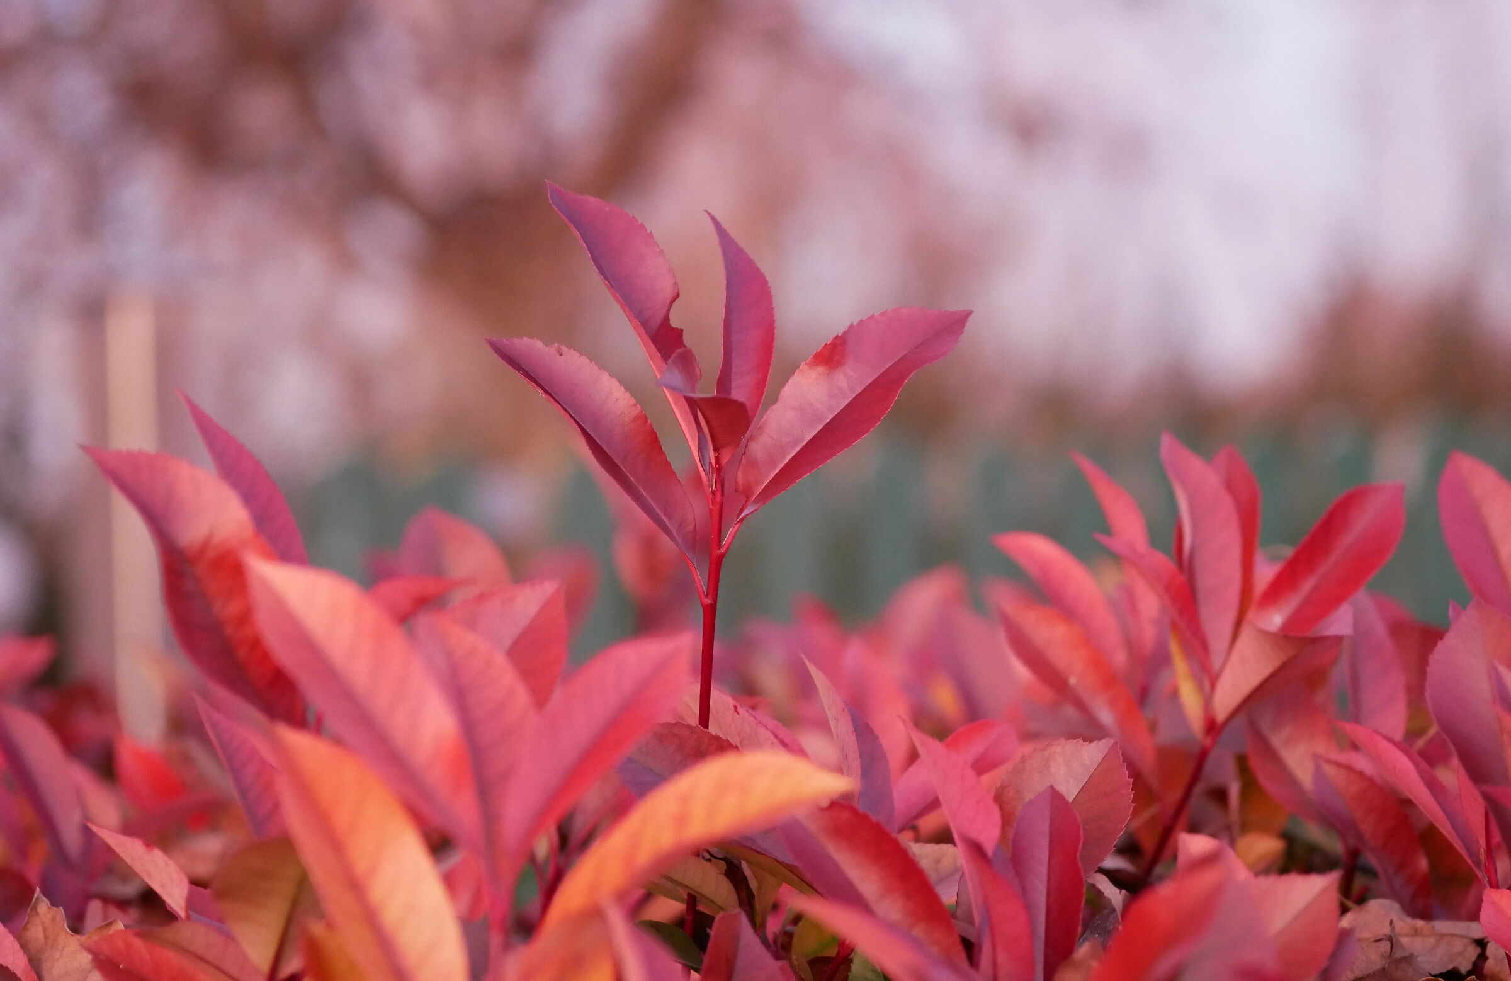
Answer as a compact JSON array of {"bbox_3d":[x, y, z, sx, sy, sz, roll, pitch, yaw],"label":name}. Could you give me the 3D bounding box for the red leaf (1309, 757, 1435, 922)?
[{"bbox_3d":[0.164,0.092,1.390,0.020,0.053,0.015,-37,6,-25],"label":"red leaf"}]

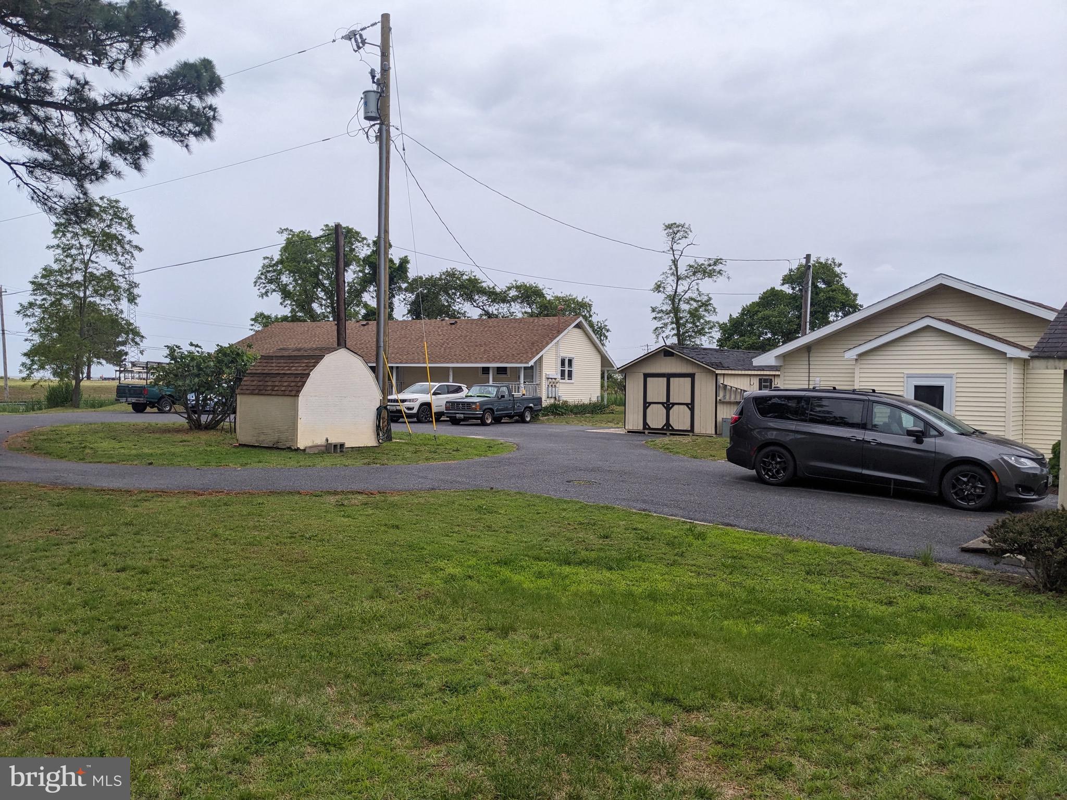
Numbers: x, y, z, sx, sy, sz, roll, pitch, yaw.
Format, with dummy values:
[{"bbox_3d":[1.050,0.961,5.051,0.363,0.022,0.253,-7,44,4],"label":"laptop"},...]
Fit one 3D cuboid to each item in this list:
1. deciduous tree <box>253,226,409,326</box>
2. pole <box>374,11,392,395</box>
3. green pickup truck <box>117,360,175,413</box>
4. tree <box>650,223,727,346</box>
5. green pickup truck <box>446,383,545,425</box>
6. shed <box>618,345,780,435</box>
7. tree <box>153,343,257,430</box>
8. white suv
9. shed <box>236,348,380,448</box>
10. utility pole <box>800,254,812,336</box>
[{"bbox_3d":[-15.872,-6.719,64.885,12.260,13.730,11.000,0,1,-14],"label":"deciduous tree"},{"bbox_3d":[-4.098,-4.693,22.914,0.340,11.700,0.340,1,1,0],"label":"pole"},{"bbox_3d":[-17.783,-0.585,41.308,1.980,2.430,5.300,1,1,21],"label":"green pickup truck"},{"bbox_3d":[10.313,-5.525,54.901,5.080,12.260,5.000,1,1,11],"label":"tree"},{"bbox_3d":[-1.553,0.153,33.614,1.720,1.630,4.580,1,1,31],"label":"green pickup truck"},{"bbox_3d":[6.493,-0.330,29.403,6.000,2.920,3.900,0,2,-45],"label":"shed"},{"bbox_3d":[-10.603,-0.451,27.006,3.310,2.800,3.200,0,1,-21],"label":"tree"},{"bbox_3d":[-4.500,0.090,35.600,1.850,1.640,4.400,1,1,30],"label":"white suv"},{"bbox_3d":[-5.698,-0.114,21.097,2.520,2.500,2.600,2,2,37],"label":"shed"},{"bbox_3d":[11.060,-2.443,33.956,0.270,7.150,0.270,2,1,0],"label":"utility pole"}]

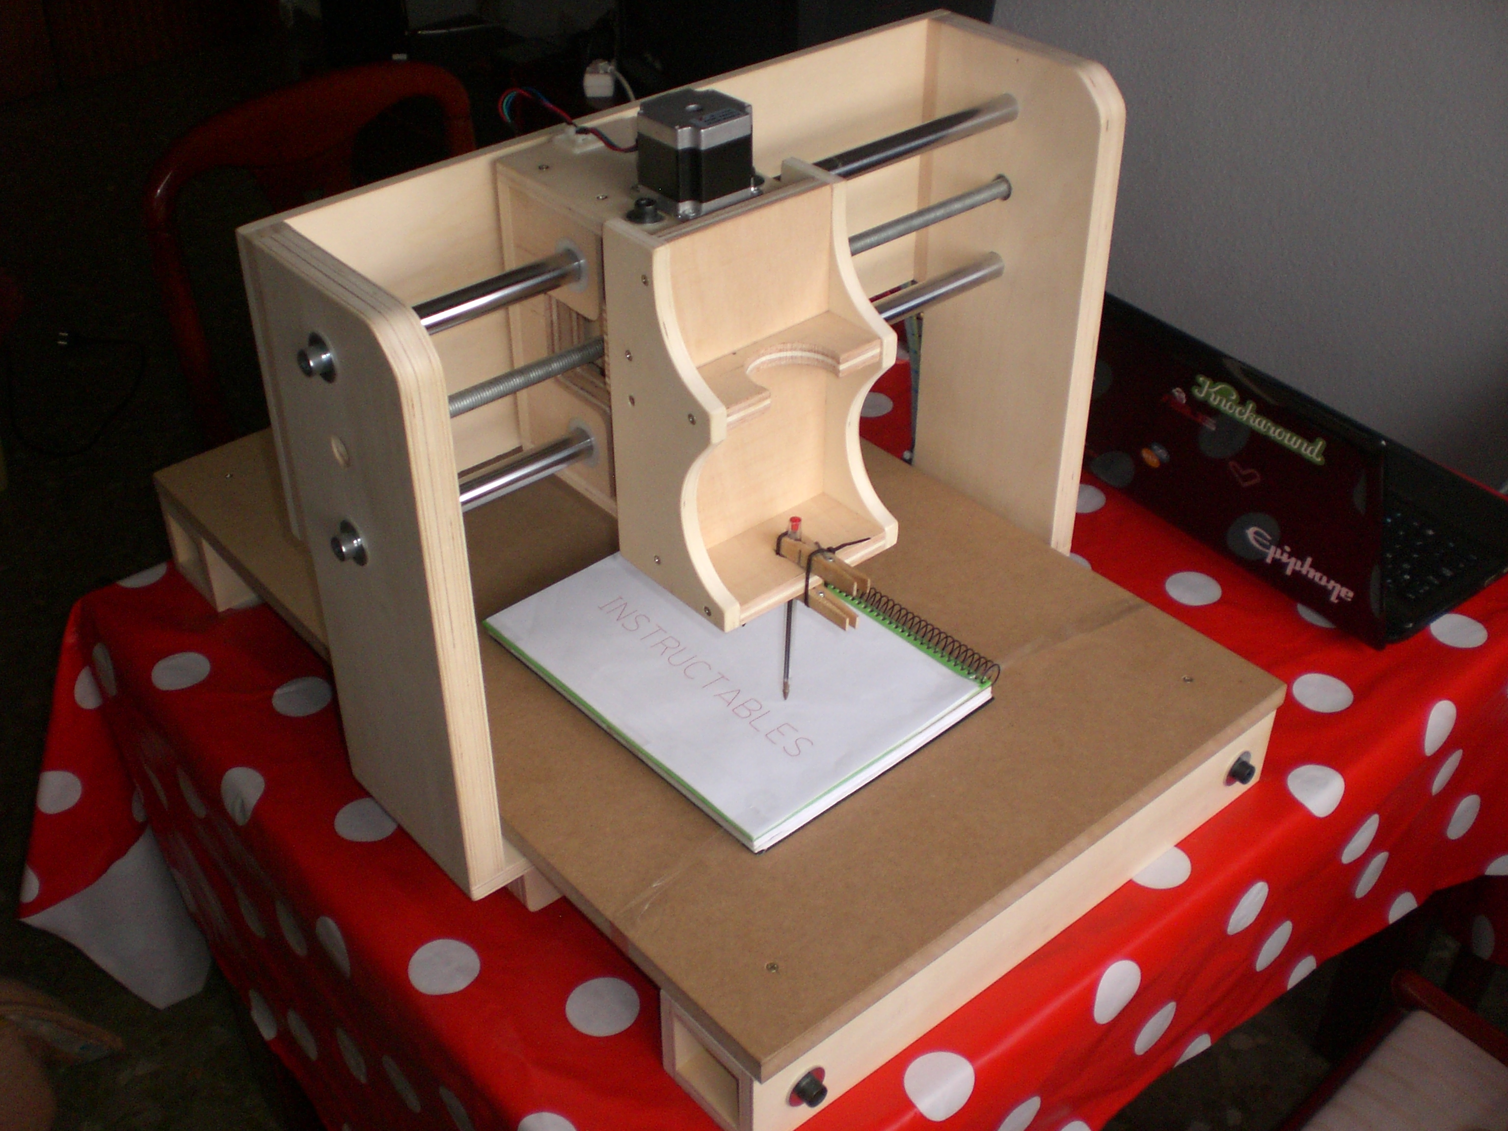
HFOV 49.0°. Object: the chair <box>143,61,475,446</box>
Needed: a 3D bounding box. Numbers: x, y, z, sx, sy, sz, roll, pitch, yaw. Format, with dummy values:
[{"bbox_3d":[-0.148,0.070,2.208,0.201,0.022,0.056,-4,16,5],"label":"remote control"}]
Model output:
[{"bbox_3d":[-0.388,-0.111,2.114,0.460,0.910,0.500,-27,44,-31],"label":"chair"}]

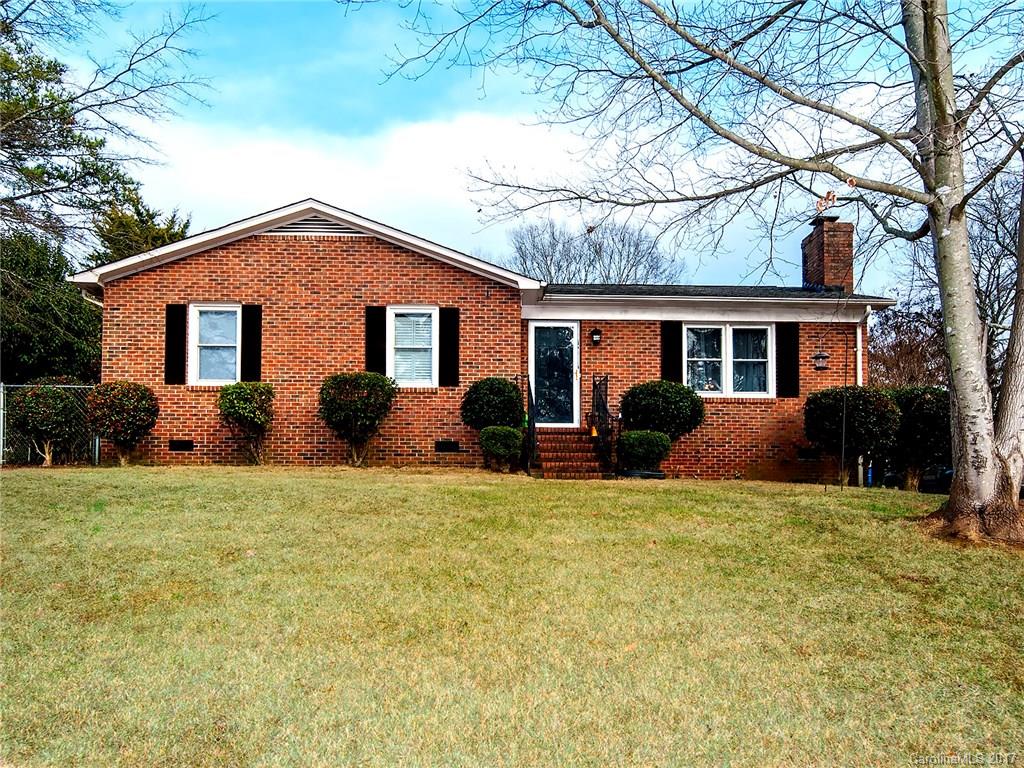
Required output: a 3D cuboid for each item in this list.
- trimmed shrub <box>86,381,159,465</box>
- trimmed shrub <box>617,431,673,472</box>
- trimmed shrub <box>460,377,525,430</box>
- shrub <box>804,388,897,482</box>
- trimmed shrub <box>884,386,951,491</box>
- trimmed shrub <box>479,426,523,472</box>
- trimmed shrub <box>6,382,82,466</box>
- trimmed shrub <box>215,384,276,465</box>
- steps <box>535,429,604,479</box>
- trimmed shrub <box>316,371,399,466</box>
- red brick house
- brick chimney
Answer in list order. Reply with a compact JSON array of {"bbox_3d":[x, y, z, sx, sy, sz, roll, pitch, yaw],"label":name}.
[{"bbox_3d":[-6.761,0.677,13.350,1.250,1.475,1.187,0,-2,-1],"label":"trimmed shrub"},{"bbox_3d":[2.343,1.176,13.500,0.948,0.720,0.853,0,-2,-1],"label":"trimmed shrub"},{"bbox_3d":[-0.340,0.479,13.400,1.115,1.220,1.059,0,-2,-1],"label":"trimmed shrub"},{"bbox_3d":[6.309,0.945,14.250,1.779,1.797,1.601,0,-2,-1],"label":"shrub"},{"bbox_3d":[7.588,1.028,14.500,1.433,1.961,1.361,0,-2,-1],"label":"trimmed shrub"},{"bbox_3d":[-0.194,1.103,12.950,0.741,0.774,0.704,0,-2,-1],"label":"trimmed shrub"},{"bbox_3d":[-8.084,0.700,13.300,1.314,1.453,1.249,0,-2,-1],"label":"trimmed shrub"},{"bbox_3d":[-4.660,0.700,13.450,1.014,1.452,0.964,0,-2,-1],"label":"trimmed shrub"},{"bbox_3d":[0.944,1.228,13.964,1.250,0.800,2.000,0,-2,-1],"label":"steps"},{"bbox_3d":[-2.682,0.616,13.350,1.354,1.632,1.218,0,-2,-1],"label":"trimmed shrub"},{"bbox_3d":[-0.407,-0.591,18.088,15.046,5.005,9.000,0,-2,-1],"label":"red brick house"},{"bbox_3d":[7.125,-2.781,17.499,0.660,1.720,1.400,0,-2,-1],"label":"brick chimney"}]

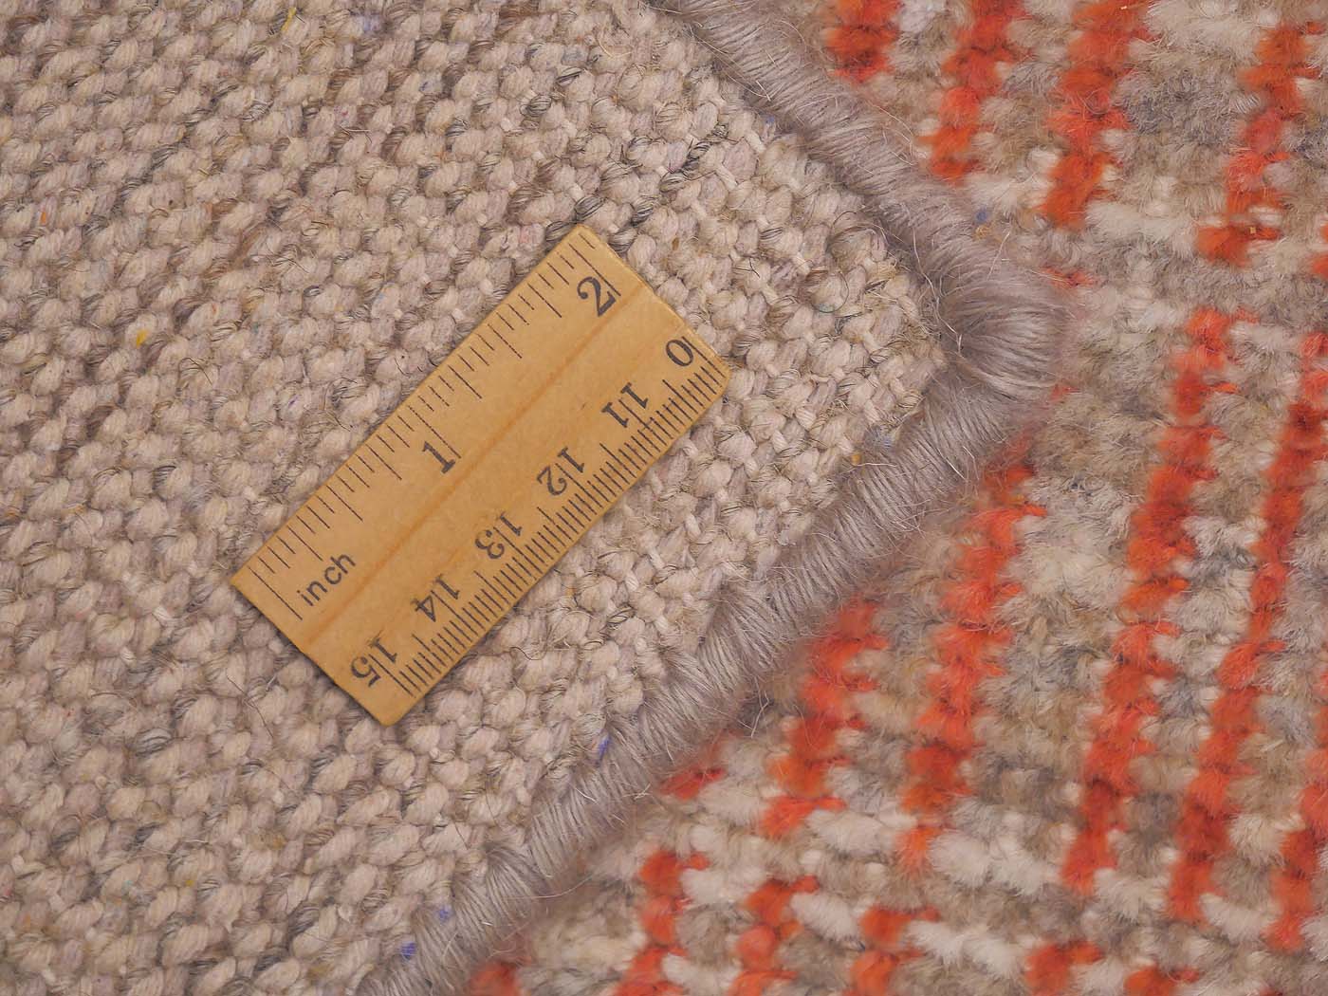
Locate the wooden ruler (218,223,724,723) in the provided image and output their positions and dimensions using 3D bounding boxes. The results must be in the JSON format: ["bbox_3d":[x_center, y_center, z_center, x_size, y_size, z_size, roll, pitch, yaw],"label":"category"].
[{"bbox_3d":[-0.020,-0.002,0.515,0.025,0.003,0.056,44,92,-4],"label":"wooden ruler"}]

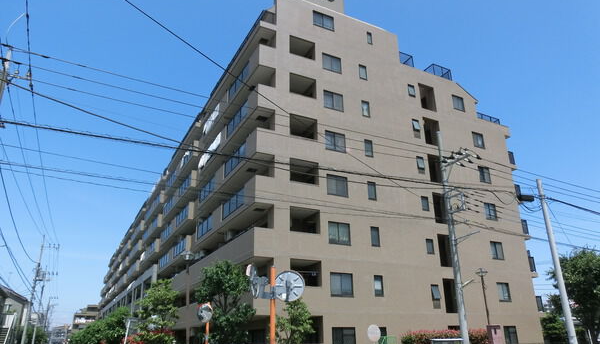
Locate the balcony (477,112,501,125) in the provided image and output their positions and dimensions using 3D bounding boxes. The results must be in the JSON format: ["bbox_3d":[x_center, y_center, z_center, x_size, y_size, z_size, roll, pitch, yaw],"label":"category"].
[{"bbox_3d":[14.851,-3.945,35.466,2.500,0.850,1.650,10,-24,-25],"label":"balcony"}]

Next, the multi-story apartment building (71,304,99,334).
[{"bbox_3d":[-68.764,51.417,143.606,12.350,13.800,14.000,10,-24,-25],"label":"multi-story apartment building"}]

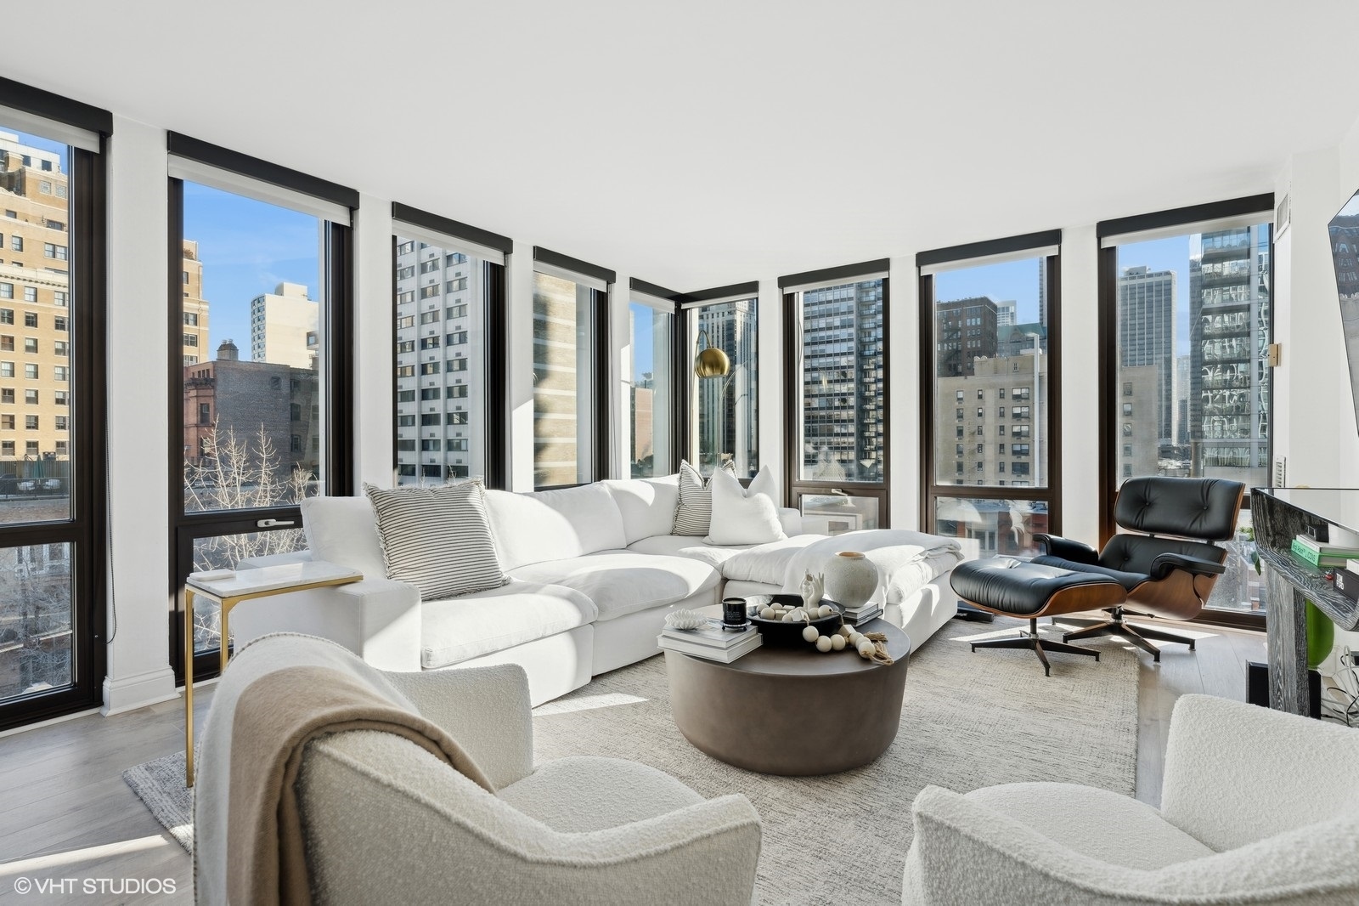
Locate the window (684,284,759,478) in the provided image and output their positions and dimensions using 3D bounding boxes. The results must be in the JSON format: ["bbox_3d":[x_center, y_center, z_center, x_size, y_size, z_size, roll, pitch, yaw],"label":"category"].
[{"bbox_3d":[0.362,-0.227,5.421,0.804,2.380,0.140,1,1,38],"label":"window"}]

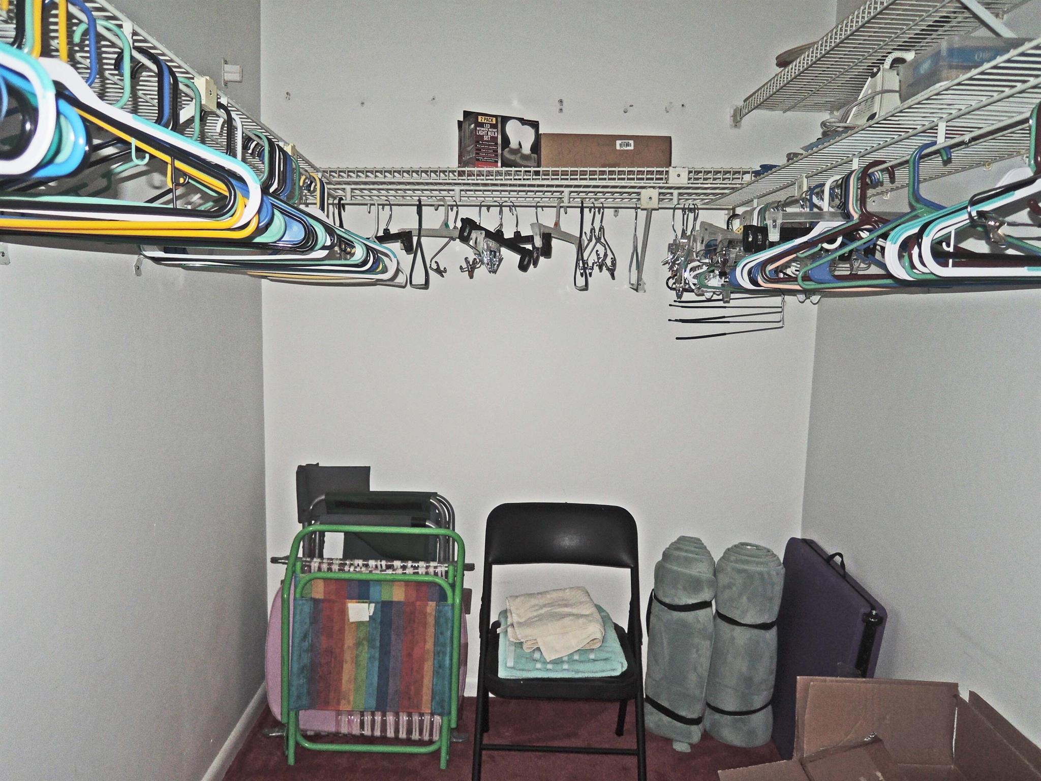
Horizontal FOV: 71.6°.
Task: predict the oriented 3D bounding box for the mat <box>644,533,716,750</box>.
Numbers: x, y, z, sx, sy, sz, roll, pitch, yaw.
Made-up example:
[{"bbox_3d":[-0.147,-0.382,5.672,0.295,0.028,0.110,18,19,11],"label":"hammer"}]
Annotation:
[{"bbox_3d":[0.519,0.781,2.333,0.215,0.620,0.215,2,5,0],"label":"mat"}]

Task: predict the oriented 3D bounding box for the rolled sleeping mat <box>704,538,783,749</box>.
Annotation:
[{"bbox_3d":[0.727,0.794,2.328,0.213,0.605,0.213,2,5,0],"label":"rolled sleeping mat"}]

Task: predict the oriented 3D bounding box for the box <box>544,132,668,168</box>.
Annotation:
[{"bbox_3d":[0.240,-0.673,2.156,0.370,0.113,0.240,2,5,1],"label":"box"}]

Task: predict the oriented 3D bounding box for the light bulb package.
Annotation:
[{"bbox_3d":[-0.067,-0.693,2.060,0.232,0.153,0.080,0,6,-20],"label":"light bulb package"}]

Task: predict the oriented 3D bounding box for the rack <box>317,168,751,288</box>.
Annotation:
[{"bbox_3d":[0.043,-0.469,2.160,1.190,0.320,0.380,2,5,1],"label":"rack"}]

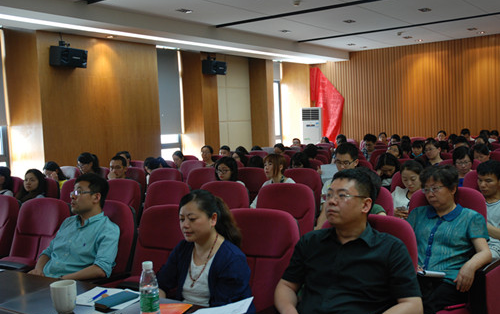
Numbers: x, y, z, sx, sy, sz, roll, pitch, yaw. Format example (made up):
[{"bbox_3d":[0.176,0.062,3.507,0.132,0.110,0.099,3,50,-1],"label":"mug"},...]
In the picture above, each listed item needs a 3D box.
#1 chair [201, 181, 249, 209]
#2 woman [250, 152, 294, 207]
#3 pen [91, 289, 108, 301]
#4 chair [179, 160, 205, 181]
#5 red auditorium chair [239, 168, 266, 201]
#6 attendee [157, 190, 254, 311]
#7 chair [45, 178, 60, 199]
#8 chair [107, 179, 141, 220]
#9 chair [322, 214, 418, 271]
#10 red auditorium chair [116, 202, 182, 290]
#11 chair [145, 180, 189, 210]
[{"bbox_3d":[-0.322,0.727,4.398,0.560,1.040,0.620,-1,3,35],"label":"chair"},{"bbox_3d":[0.206,0.576,5.326,0.470,1.205,0.720,-1,3,35],"label":"woman"},{"bbox_3d":[-0.575,0.527,2.270,0.012,0.012,0.148,-2,3,12],"label":"pen"},{"bbox_3d":[-0.903,0.590,7.833,0.560,1.040,0.620,-1,3,35],"label":"chair"},{"bbox_3d":[-0.103,0.626,5.765,0.570,0.995,0.660,0,3,35],"label":"red auditorium chair"},{"bbox_3d":[-0.223,0.732,2.627,0.500,1.190,0.720,-1,3,35],"label":"attendee"},{"bbox_3d":[-2.160,0.713,5.694,0.570,0.995,0.660,0,3,35],"label":"chair"},{"bbox_3d":[-1.235,0.707,5.040,0.570,0.995,0.660,0,3,35],"label":"chair"},{"bbox_3d":[0.360,0.789,2.446,0.560,1.040,0.650,-1,3,35],"label":"chair"},{"bbox_3d":[-0.565,0.800,3.095,0.560,1.040,0.620,-1,3,35],"label":"red auditorium chair"},{"bbox_3d":[-0.774,0.703,4.713,0.570,0.995,0.660,0,3,35],"label":"chair"}]

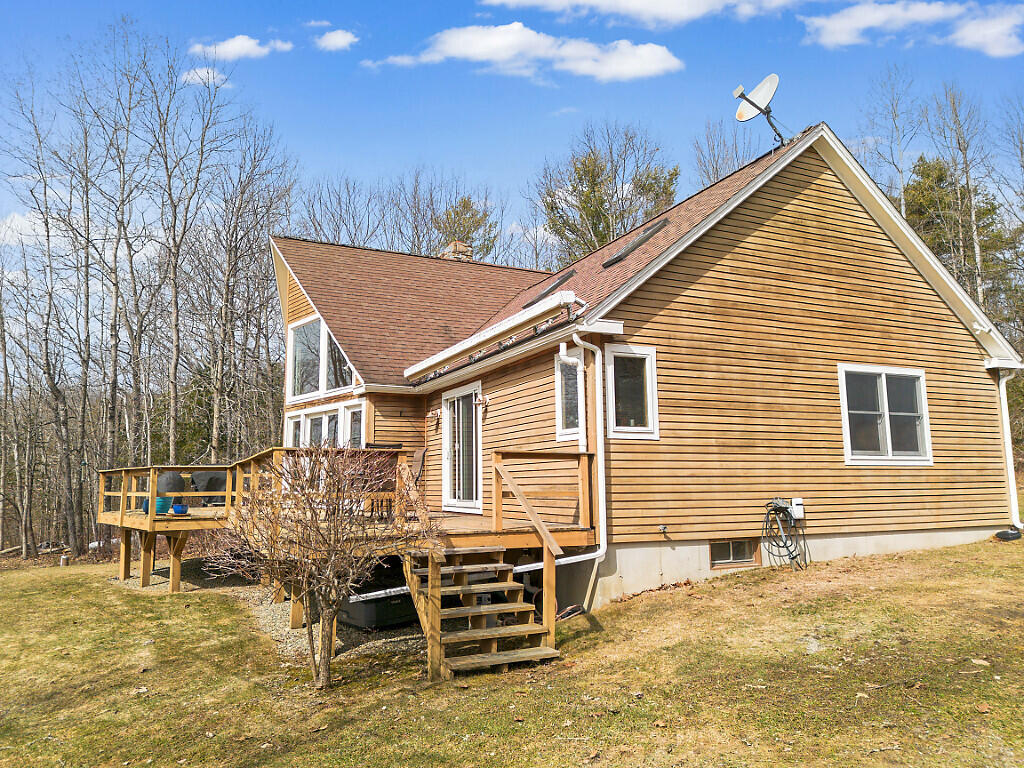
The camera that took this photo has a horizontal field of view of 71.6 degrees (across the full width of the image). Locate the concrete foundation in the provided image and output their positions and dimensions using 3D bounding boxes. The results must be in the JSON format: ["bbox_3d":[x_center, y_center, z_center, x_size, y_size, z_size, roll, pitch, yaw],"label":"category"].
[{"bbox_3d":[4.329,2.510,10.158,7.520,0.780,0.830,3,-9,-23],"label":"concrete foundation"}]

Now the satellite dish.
[{"bbox_3d":[3.796,-4.278,10.893,0.950,0.950,0.820,4,-9,-26],"label":"satellite dish"}]

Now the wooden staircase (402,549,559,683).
[{"bbox_3d":[-0.361,2.153,7.001,1.220,1.060,1.600,3,-9,-23],"label":"wooden staircase"}]

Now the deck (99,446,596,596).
[{"bbox_3d":[-4.202,2.548,12.364,6.500,2.310,11.320,3,-9,-23],"label":"deck"}]

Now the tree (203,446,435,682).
[{"bbox_3d":[-1.743,1.688,6.693,2.126,2.180,2.200,3,-9,-23],"label":"tree"}]

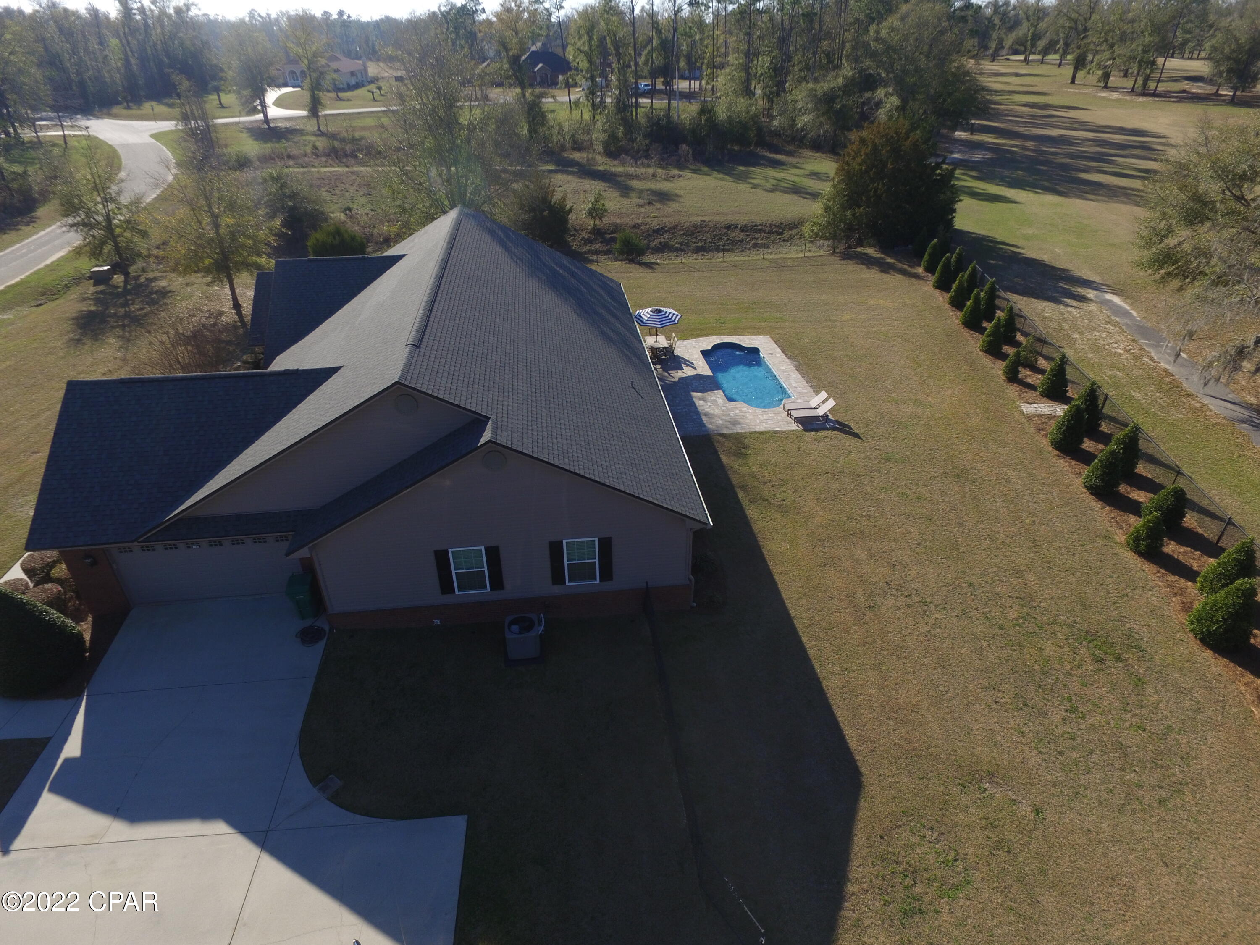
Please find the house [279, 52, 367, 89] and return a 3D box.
[{"bbox_3d":[-73.267,-93.048,168.665,18.500,6.600,15.000,0,32,0],"label":"house"}]

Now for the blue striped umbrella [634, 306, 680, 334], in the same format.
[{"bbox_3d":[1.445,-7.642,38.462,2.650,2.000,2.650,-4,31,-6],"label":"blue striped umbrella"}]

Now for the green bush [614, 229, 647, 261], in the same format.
[{"bbox_3d":[0.013,-17.046,54.891,2.350,2.360,2.350,-4,31,-6],"label":"green bush"}]

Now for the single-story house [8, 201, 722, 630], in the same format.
[{"bbox_3d":[-7.840,-3.877,27.121,17.600,7.280,20.700,-4,32,-6],"label":"single-story house"}]

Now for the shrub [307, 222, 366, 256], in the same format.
[{"bbox_3d":[-21.592,-16.595,53.415,4.100,2.950,4.100,-4,31,-6],"label":"shrub"}]

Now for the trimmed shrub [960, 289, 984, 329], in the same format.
[{"bbox_3d":[19.738,-9.429,41.562,1.400,2.150,1.400,-4,32,-6],"label":"trimmed shrub"}]

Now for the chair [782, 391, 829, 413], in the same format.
[{"bbox_3d":[7.934,-3.092,32.787,1.820,0.950,0.670,-4,31,-6],"label":"chair"}]

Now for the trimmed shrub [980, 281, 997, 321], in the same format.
[{"bbox_3d":[21.594,-10.277,43.558,0.950,2.420,0.950,-4,31,-6],"label":"trimmed shrub"}]

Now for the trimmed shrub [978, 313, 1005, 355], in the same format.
[{"bbox_3d":[19.722,-7.549,39.390,1.200,2.050,1.200,-4,31,-6],"label":"trimmed shrub"}]

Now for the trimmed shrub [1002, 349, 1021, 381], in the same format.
[{"bbox_3d":[19.159,-5.386,36.265,0.880,1.570,0.880,-4,31,-6],"label":"trimmed shrub"}]

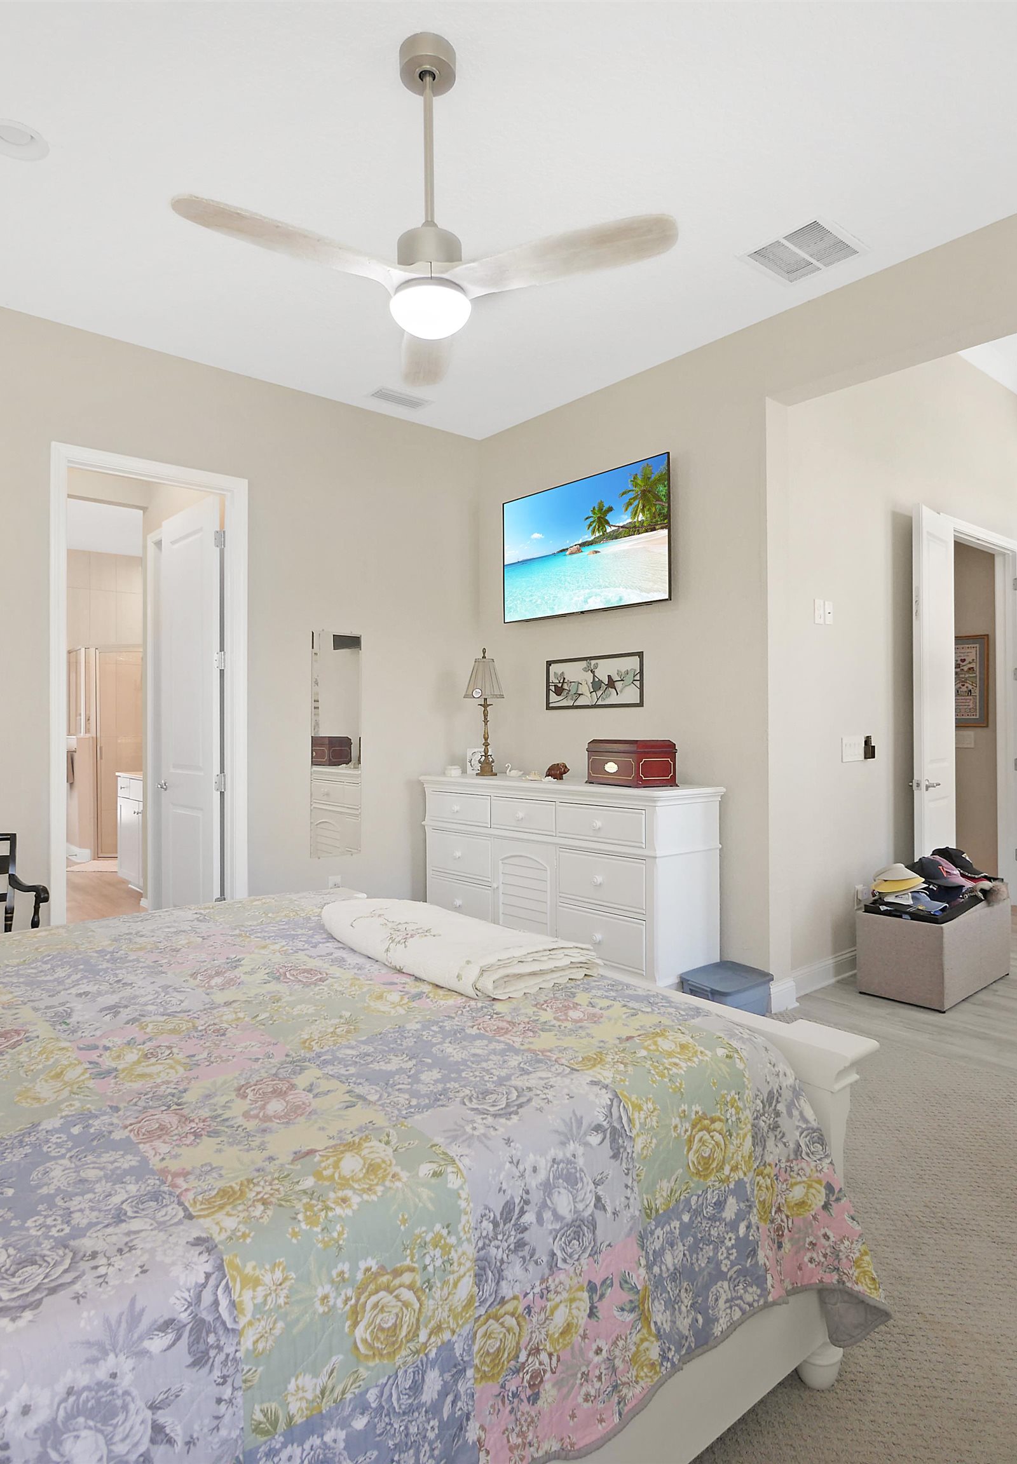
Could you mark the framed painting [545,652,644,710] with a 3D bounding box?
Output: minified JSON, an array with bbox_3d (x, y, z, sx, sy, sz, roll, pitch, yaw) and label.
[{"bbox_3d":[0.461,-0.269,4.344,0.030,0.292,0.704,0,0,-43],"label":"framed painting"}]

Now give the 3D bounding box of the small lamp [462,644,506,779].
[{"bbox_3d":[-0.135,-0.115,4.495,0.215,0.710,0.215,0,0,0],"label":"small lamp"}]

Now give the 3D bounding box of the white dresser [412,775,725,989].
[{"bbox_3d":[0.241,0.767,4.114,0.490,0.985,1.670,-1,1,-42],"label":"white dresser"}]

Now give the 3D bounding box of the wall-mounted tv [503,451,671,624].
[{"bbox_3d":[0.392,-0.986,4.226,0.060,0.705,1.200,-1,1,-42],"label":"wall-mounted tv"}]

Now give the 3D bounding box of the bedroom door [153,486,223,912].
[{"bbox_3d":[-1.679,0.049,4.199,0.040,2.440,0.710,-1,1,-42],"label":"bedroom door"}]

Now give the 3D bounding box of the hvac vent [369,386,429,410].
[{"bbox_3d":[-0.582,-1.803,4.295,0.340,0.020,0.150,-1,1,-40],"label":"hvac vent"}]

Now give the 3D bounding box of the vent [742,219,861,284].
[{"bbox_3d":[1.158,-1.873,3.112,0.346,0.030,0.340,0,0,-40],"label":"vent"}]

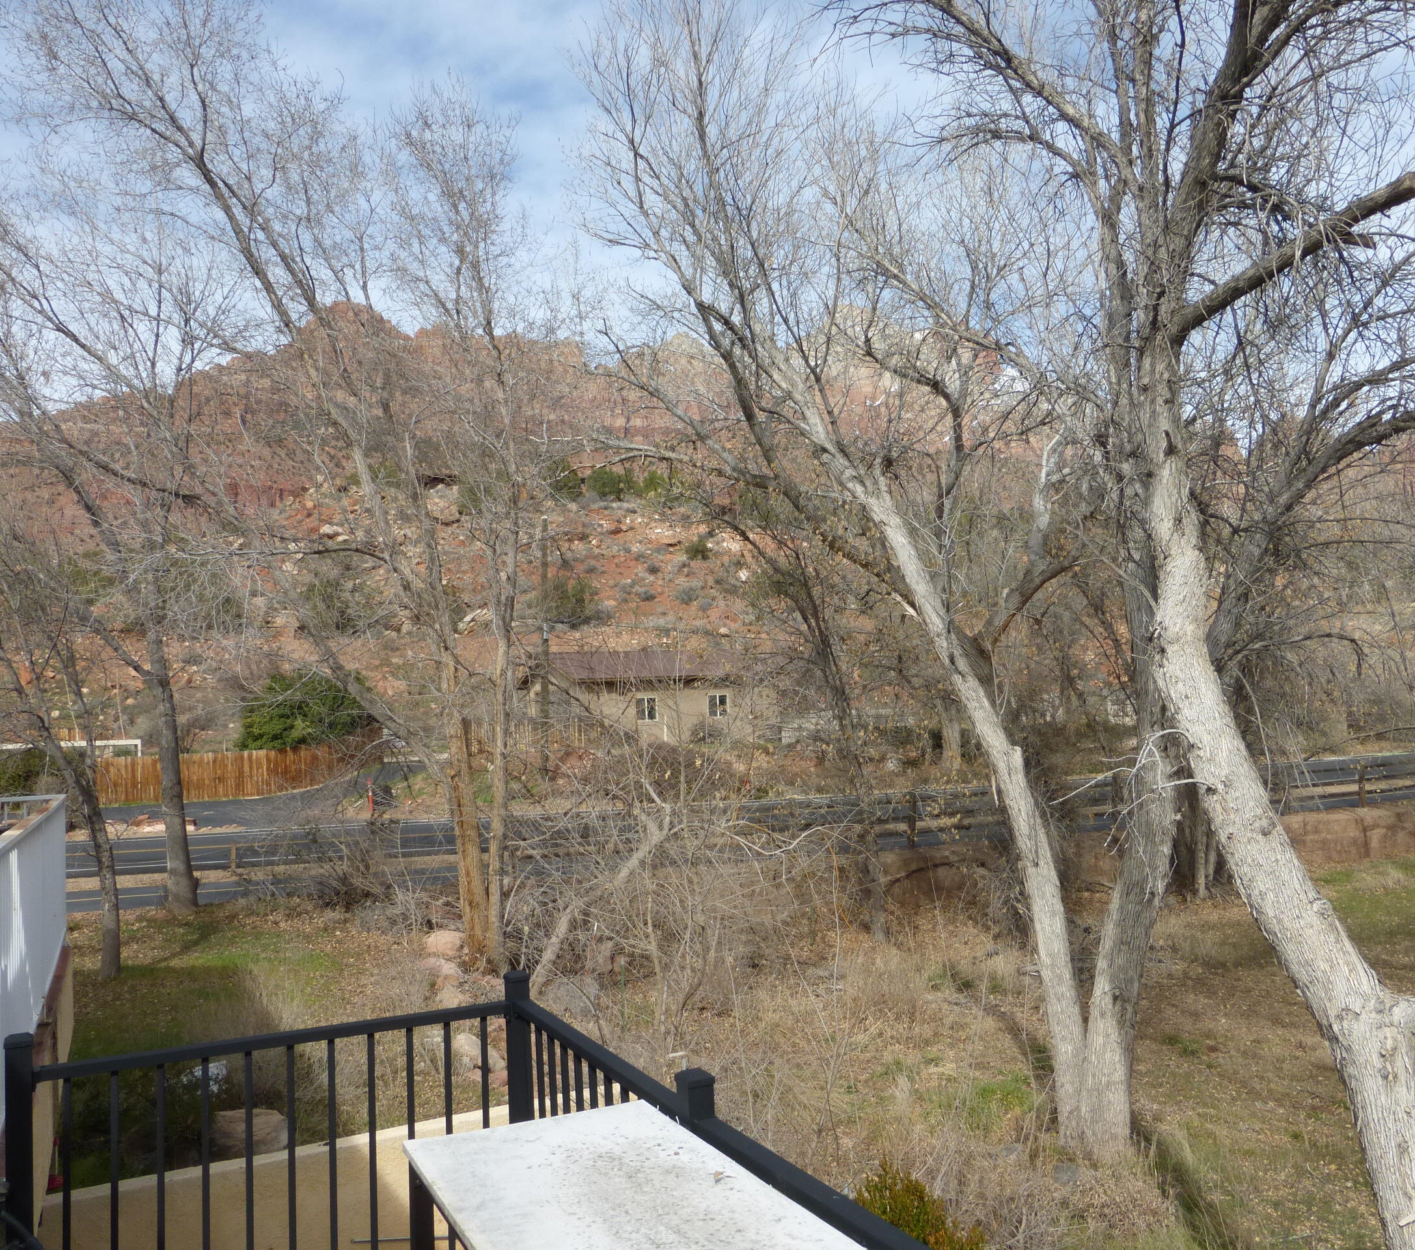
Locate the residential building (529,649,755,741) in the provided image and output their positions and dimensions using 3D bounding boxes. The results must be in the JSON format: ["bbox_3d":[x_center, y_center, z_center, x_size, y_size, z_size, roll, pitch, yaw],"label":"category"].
[{"bbox_3d":[-3.193,3.655,58.872,10.851,4.569,7.460,-1,-4,-30],"label":"residential building"}]

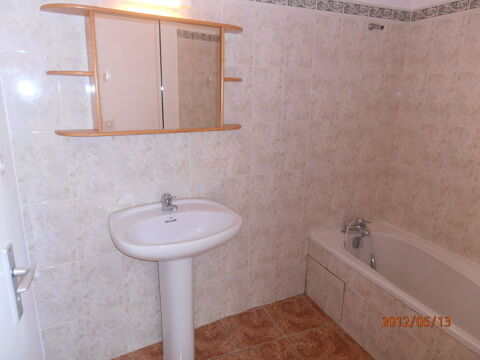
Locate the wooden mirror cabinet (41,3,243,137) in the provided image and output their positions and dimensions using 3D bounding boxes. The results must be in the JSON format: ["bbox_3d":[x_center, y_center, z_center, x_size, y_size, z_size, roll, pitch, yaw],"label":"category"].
[{"bbox_3d":[-0.376,-0.487,1.581,0.933,0.505,0.145,-8,17,-30],"label":"wooden mirror cabinet"}]

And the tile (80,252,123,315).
[{"bbox_3d":[-0.723,0.545,1.748,0.202,0.322,0.010,-8,17,-30],"label":"tile"}]

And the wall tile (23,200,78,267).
[{"bbox_3d":[-0.891,0.257,1.565,0.202,0.322,0.010,-8,17,-30],"label":"wall tile"}]

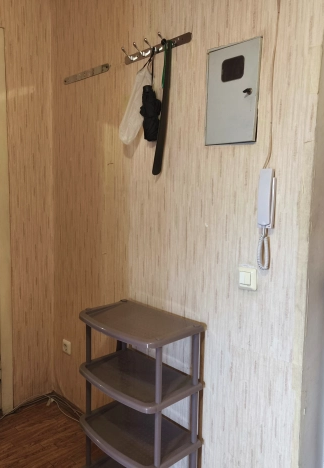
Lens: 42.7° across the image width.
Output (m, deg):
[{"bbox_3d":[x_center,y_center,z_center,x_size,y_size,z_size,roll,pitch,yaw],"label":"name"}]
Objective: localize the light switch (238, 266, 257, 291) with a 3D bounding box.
[{"bbox_3d":[0.301,0.160,1.464,0.019,0.074,0.073,-5,9,-44],"label":"light switch"}]

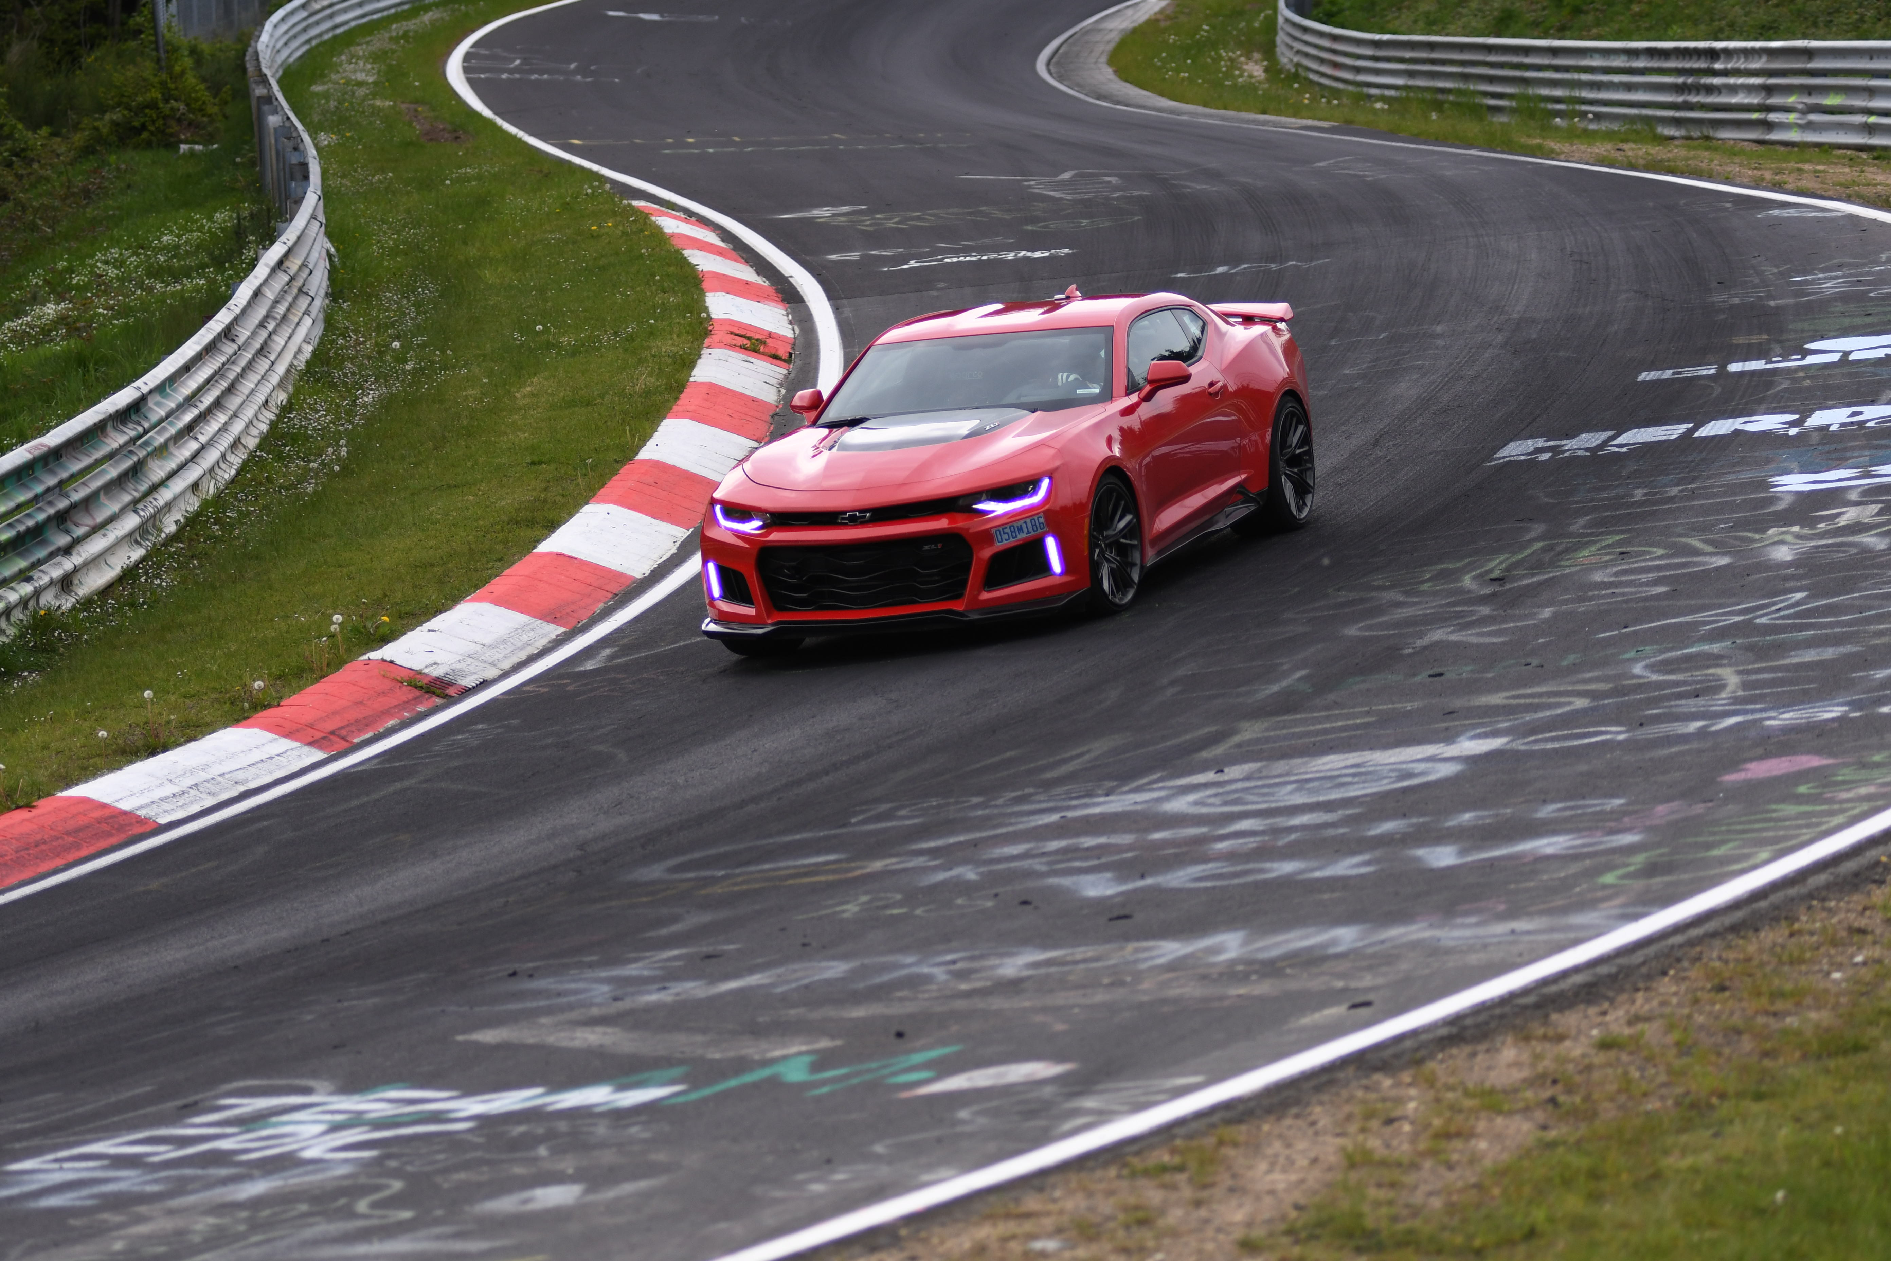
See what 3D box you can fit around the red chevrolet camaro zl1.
[{"bbox_3d":[0.392,-0.878,37.600,1.950,1.340,4.820,-4,8,20],"label":"red chevrolet camaro zl1"}]

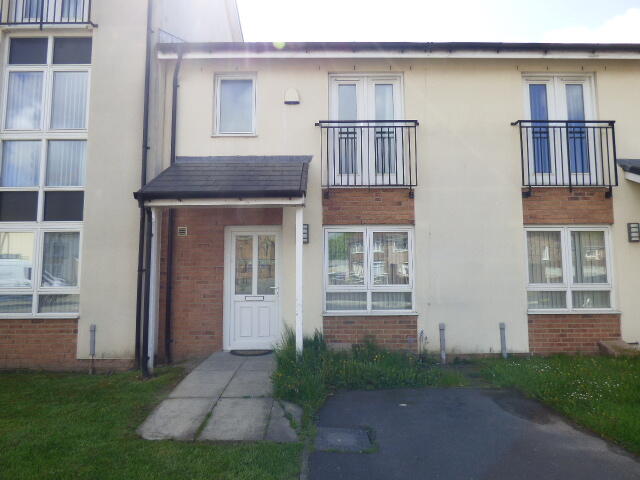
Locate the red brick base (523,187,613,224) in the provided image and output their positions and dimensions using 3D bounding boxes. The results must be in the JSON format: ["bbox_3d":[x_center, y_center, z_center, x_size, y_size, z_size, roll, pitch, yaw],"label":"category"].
[{"bbox_3d":[4.148,-0.562,6.213,1.518,0.632,0.130,0,-4,0],"label":"red brick base"}]

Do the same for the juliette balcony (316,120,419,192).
[{"bbox_3d":[0.797,-1.405,6.176,1.709,1.190,0.150,0,-5,-1],"label":"juliette balcony"}]

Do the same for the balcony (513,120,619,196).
[{"bbox_3d":[4.074,-1.372,6.158,1.719,1.226,0.160,0,-4,0],"label":"balcony"}]

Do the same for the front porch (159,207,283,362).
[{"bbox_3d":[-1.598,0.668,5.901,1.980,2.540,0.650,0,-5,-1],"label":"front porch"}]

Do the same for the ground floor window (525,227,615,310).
[{"bbox_3d":[4.173,0.481,6.189,1.491,1.437,0.100,0,-5,-1],"label":"ground floor window"}]

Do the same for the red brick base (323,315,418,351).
[{"bbox_3d":[0.824,1.527,6.037,1.551,0.607,0.130,0,-4,0],"label":"red brick base"}]

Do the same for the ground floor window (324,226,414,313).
[{"bbox_3d":[0.824,0.494,6.125,1.515,1.460,0.130,0,-4,0],"label":"ground floor window"}]

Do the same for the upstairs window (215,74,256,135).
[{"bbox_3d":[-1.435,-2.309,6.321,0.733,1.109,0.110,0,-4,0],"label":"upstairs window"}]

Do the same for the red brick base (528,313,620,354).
[{"bbox_3d":[4.187,1.556,6.084,1.532,0.673,0.130,0,-5,-1],"label":"red brick base"}]

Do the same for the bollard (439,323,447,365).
[{"bbox_3d":[1.894,1.595,5.703,0.100,0.636,0.100,0,-4,0],"label":"bollard"}]

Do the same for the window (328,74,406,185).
[{"bbox_3d":[0.806,-1.875,6.341,1.303,1.994,0.100,0,-5,-1],"label":"window"}]

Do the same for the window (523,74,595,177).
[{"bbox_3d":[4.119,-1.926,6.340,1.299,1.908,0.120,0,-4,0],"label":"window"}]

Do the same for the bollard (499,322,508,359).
[{"bbox_3d":[2.927,1.613,5.901,0.088,0.575,0.090,0,-5,-1],"label":"bollard"}]

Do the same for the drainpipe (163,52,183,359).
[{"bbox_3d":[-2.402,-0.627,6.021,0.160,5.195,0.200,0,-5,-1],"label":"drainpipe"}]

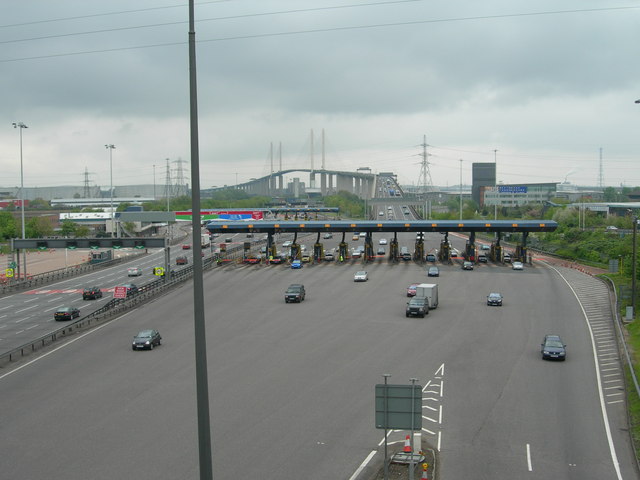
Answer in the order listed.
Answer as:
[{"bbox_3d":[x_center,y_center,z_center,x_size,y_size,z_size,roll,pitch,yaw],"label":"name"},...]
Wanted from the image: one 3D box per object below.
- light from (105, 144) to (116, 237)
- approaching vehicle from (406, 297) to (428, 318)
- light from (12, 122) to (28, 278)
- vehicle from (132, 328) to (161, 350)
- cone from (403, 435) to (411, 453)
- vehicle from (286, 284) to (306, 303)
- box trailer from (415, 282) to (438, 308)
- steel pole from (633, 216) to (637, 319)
[{"bbox_3d":[-42.077,-7.391,153.287,2.200,23.600,2.000,-1,4,0],"label":"light"},{"bbox_3d":[10.960,7.467,84.607,1.896,1.796,4.497,0,4,14],"label":"approaching vehicle"},{"bbox_3d":[-45.970,-5.615,117.275,2.300,24.800,2.000,-1,4,0],"label":"light"},{"bbox_3d":[-15.866,9.112,69.749,1.680,1.450,3.900,0,4,3],"label":"vehicle"},{"bbox_3d":[4.769,11.039,41.087,0.460,0.920,0.460,-1,4,0],"label":"cone"},{"bbox_3d":[-3.113,6.817,96.473,1.869,1.913,4.499,0,4,5],"label":"vehicle"},{"bbox_3d":[12.675,6.666,89.540,1.967,2.597,3.094,1,4,19],"label":"box trailer"},{"bbox_3d":[31.355,2.739,75.500,0.360,10.200,0.360,-1,4,0],"label":"steel pole"}]

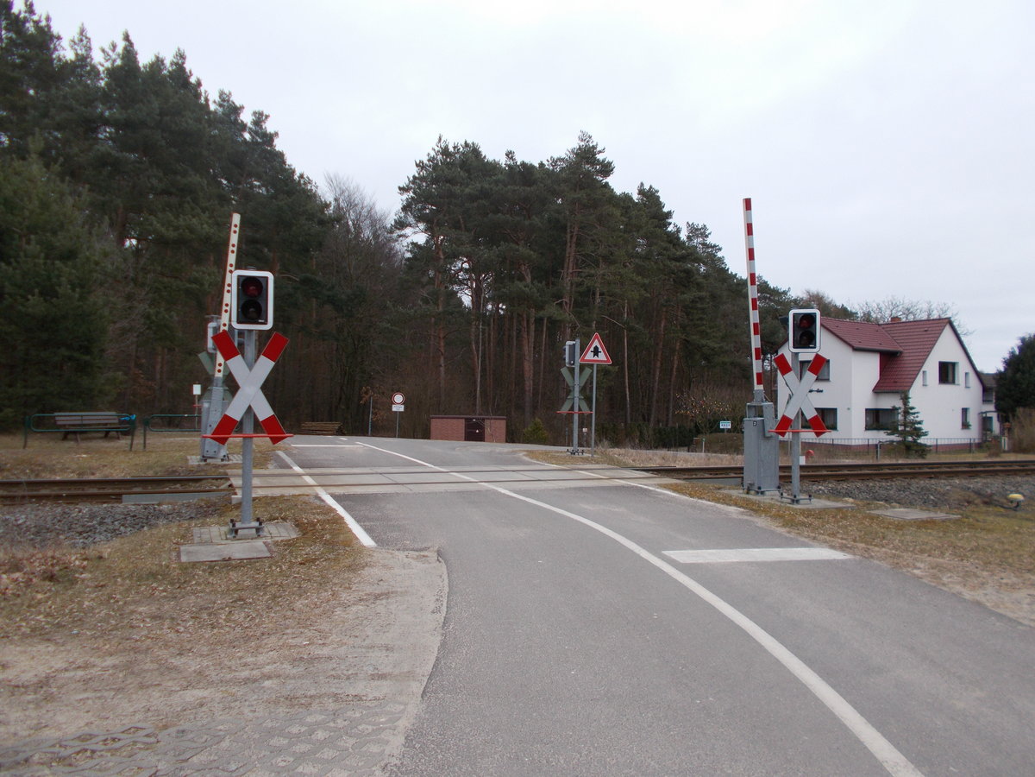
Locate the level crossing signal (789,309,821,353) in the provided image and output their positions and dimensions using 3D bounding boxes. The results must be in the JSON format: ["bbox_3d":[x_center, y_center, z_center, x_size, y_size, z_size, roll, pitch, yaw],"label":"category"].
[{"bbox_3d":[3.734,-0.751,10.100,0.380,0.555,0.300,0,-1,11],"label":"level crossing signal"}]

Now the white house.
[{"bbox_3d":[22.100,-0.450,46.800,11.800,7.700,8.300,1,-1,-33],"label":"white house"}]

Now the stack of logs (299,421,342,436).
[{"bbox_3d":[-9.424,1.968,37.500,2.050,0.680,1.100,1,-1,10],"label":"stack of logs"}]

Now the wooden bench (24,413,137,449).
[{"bbox_3d":[-11.257,1.051,20.600,0.680,0.820,1.950,0,-1,23],"label":"wooden bench"}]

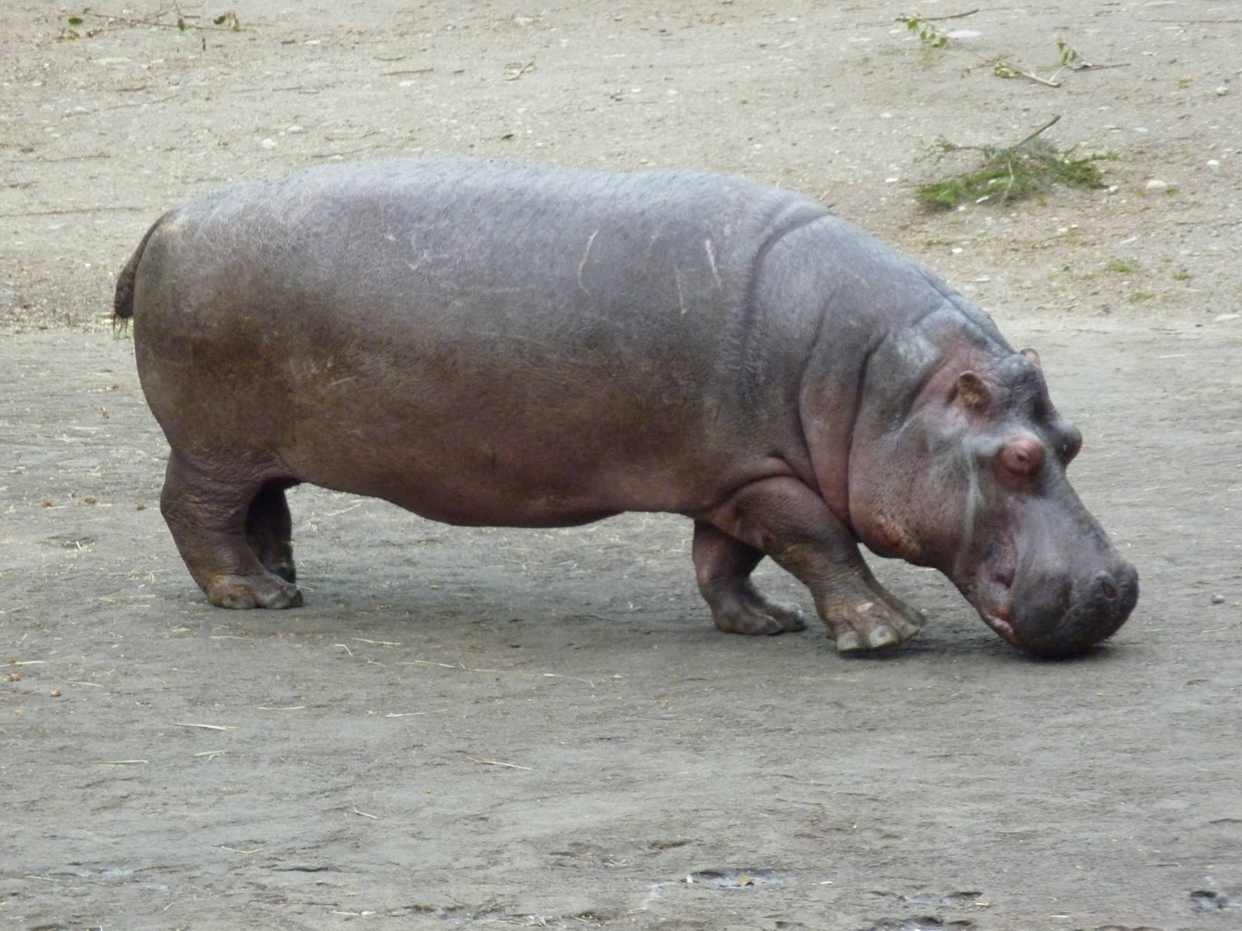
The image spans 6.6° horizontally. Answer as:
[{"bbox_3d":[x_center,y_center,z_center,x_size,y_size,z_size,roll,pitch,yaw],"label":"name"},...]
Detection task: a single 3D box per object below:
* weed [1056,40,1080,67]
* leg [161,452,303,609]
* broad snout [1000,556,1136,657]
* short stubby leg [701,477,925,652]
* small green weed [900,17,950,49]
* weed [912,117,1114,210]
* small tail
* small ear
[{"bbox_3d":[1.889,-1.743,45.500,0.100,0.110,0.085,0,8,0],"label":"weed"},{"bbox_3d":[-1.200,0.201,33.200,0.380,0.460,0.280,4,9,24],"label":"leg"},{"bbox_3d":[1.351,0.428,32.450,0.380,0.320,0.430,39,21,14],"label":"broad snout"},{"bbox_3d":[0.580,0.301,32.600,0.600,0.500,0.310,4,9,24],"label":"short stubby leg"},{"bbox_3d":[1.300,-1.854,46.000,0.205,0.125,0.150,0,8,0],"label":"small green weed"},{"bbox_3d":[1.511,-1.167,41.500,0.740,0.240,0.580,0,8,0],"label":"weed"},{"bbox_3d":[-1.507,-0.601,33.600,0.150,0.360,0.090,4,9,24],"label":"small tail"},{"bbox_3d":[1.056,-0.228,32.350,0.100,0.115,0.060,-18,0,-25],"label":"small ear"}]

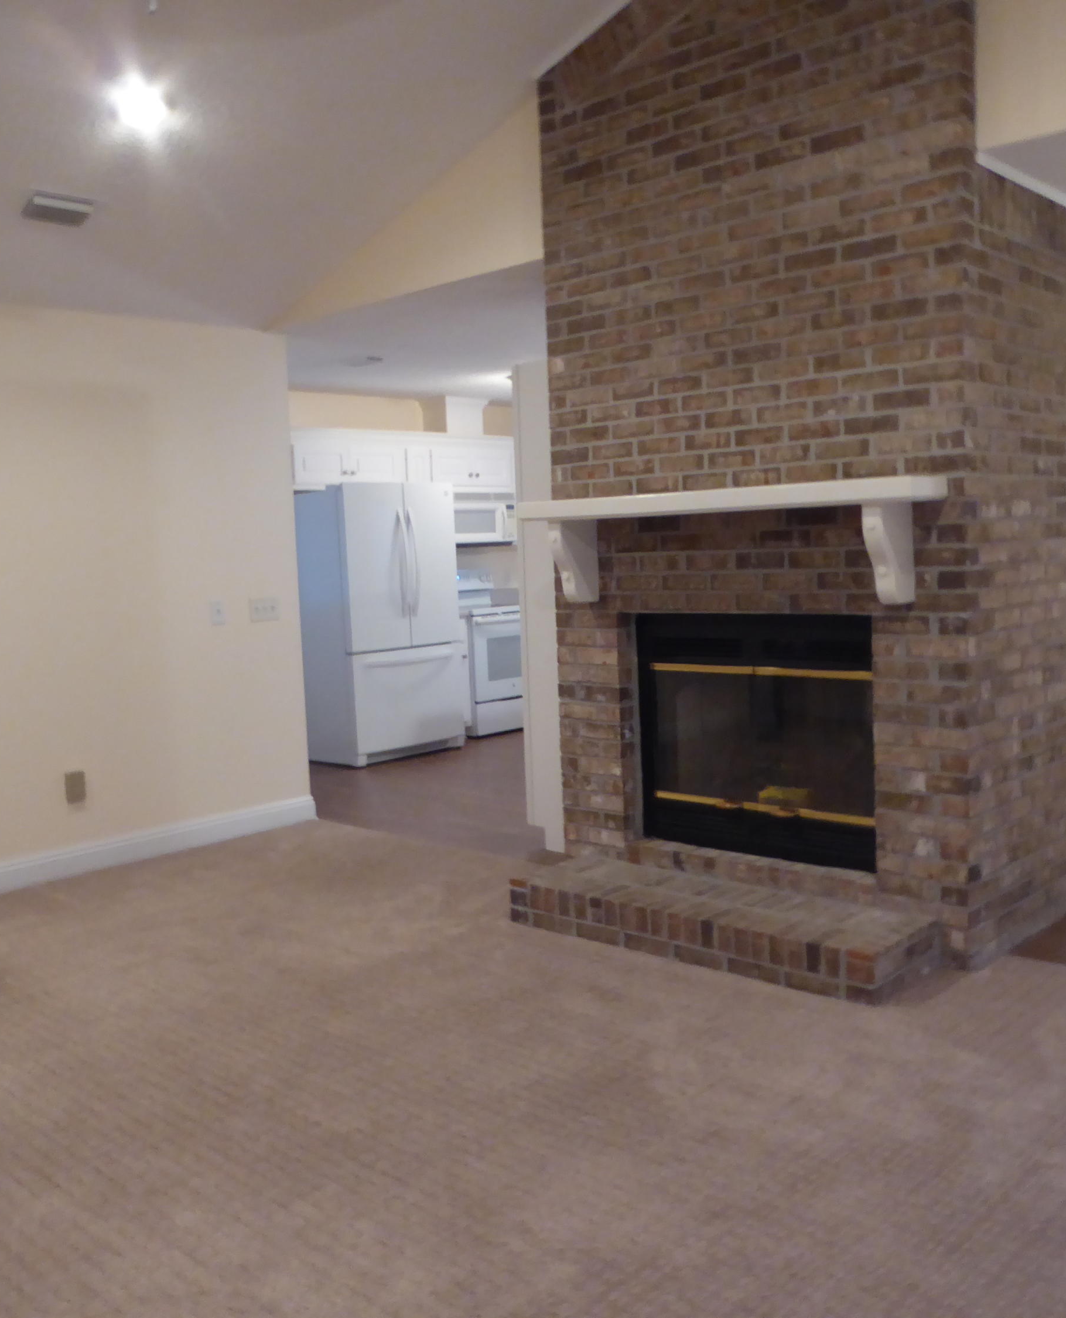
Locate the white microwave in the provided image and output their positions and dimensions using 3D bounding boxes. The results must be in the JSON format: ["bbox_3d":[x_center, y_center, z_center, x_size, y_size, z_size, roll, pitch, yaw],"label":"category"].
[{"bbox_3d":[-0.529,-1.048,9.083,0.410,0.380,0.765,3,7,42],"label":"white microwave"}]

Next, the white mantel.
[{"bbox_3d":[0.597,-0.366,4.060,1.510,0.377,0.250,3,7,42],"label":"white mantel"}]

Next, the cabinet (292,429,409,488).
[{"bbox_3d":[-1.319,-1.331,8.235,0.345,0.380,0.970,3,7,42],"label":"cabinet"}]

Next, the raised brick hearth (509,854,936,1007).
[{"bbox_3d":[0.594,0.867,4.085,1.417,0.160,0.430,3,7,42],"label":"raised brick hearth"}]

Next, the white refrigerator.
[{"bbox_3d":[-1.089,-0.258,8.174,0.820,1.777,0.925,3,7,42],"label":"white refrigerator"}]

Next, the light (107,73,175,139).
[{"bbox_3d":[-1.315,-1.854,4.087,0.190,0.040,0.190,-26,-12,41],"label":"light"}]

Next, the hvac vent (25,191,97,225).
[{"bbox_3d":[-1.741,-1.641,4.467,0.160,0.025,0.250,-26,-12,41],"label":"hvac vent"}]

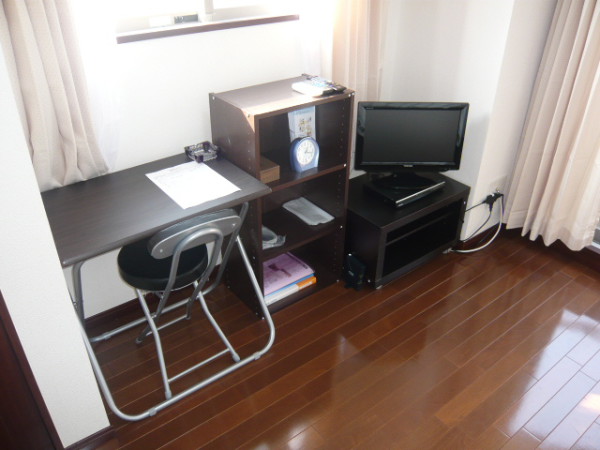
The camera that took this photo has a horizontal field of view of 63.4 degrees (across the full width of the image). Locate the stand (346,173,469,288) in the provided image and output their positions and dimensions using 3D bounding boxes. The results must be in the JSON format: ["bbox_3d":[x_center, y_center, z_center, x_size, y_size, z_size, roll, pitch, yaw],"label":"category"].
[{"bbox_3d":[0.463,-0.021,2.443,0.609,0.351,0.412,-21,38,-31],"label":"stand"}]

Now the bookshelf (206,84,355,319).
[{"bbox_3d":[-0.071,-0.104,2.036,0.442,0.906,0.296,-22,39,-32],"label":"bookshelf"}]

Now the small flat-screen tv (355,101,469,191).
[{"bbox_3d":[0.488,-0.387,2.250,0.476,0.407,0.167,0,32,-2],"label":"small flat-screen tv"}]

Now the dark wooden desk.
[{"bbox_3d":[-0.481,0.199,1.734,0.657,0.702,0.446,-22,39,-32],"label":"dark wooden desk"}]

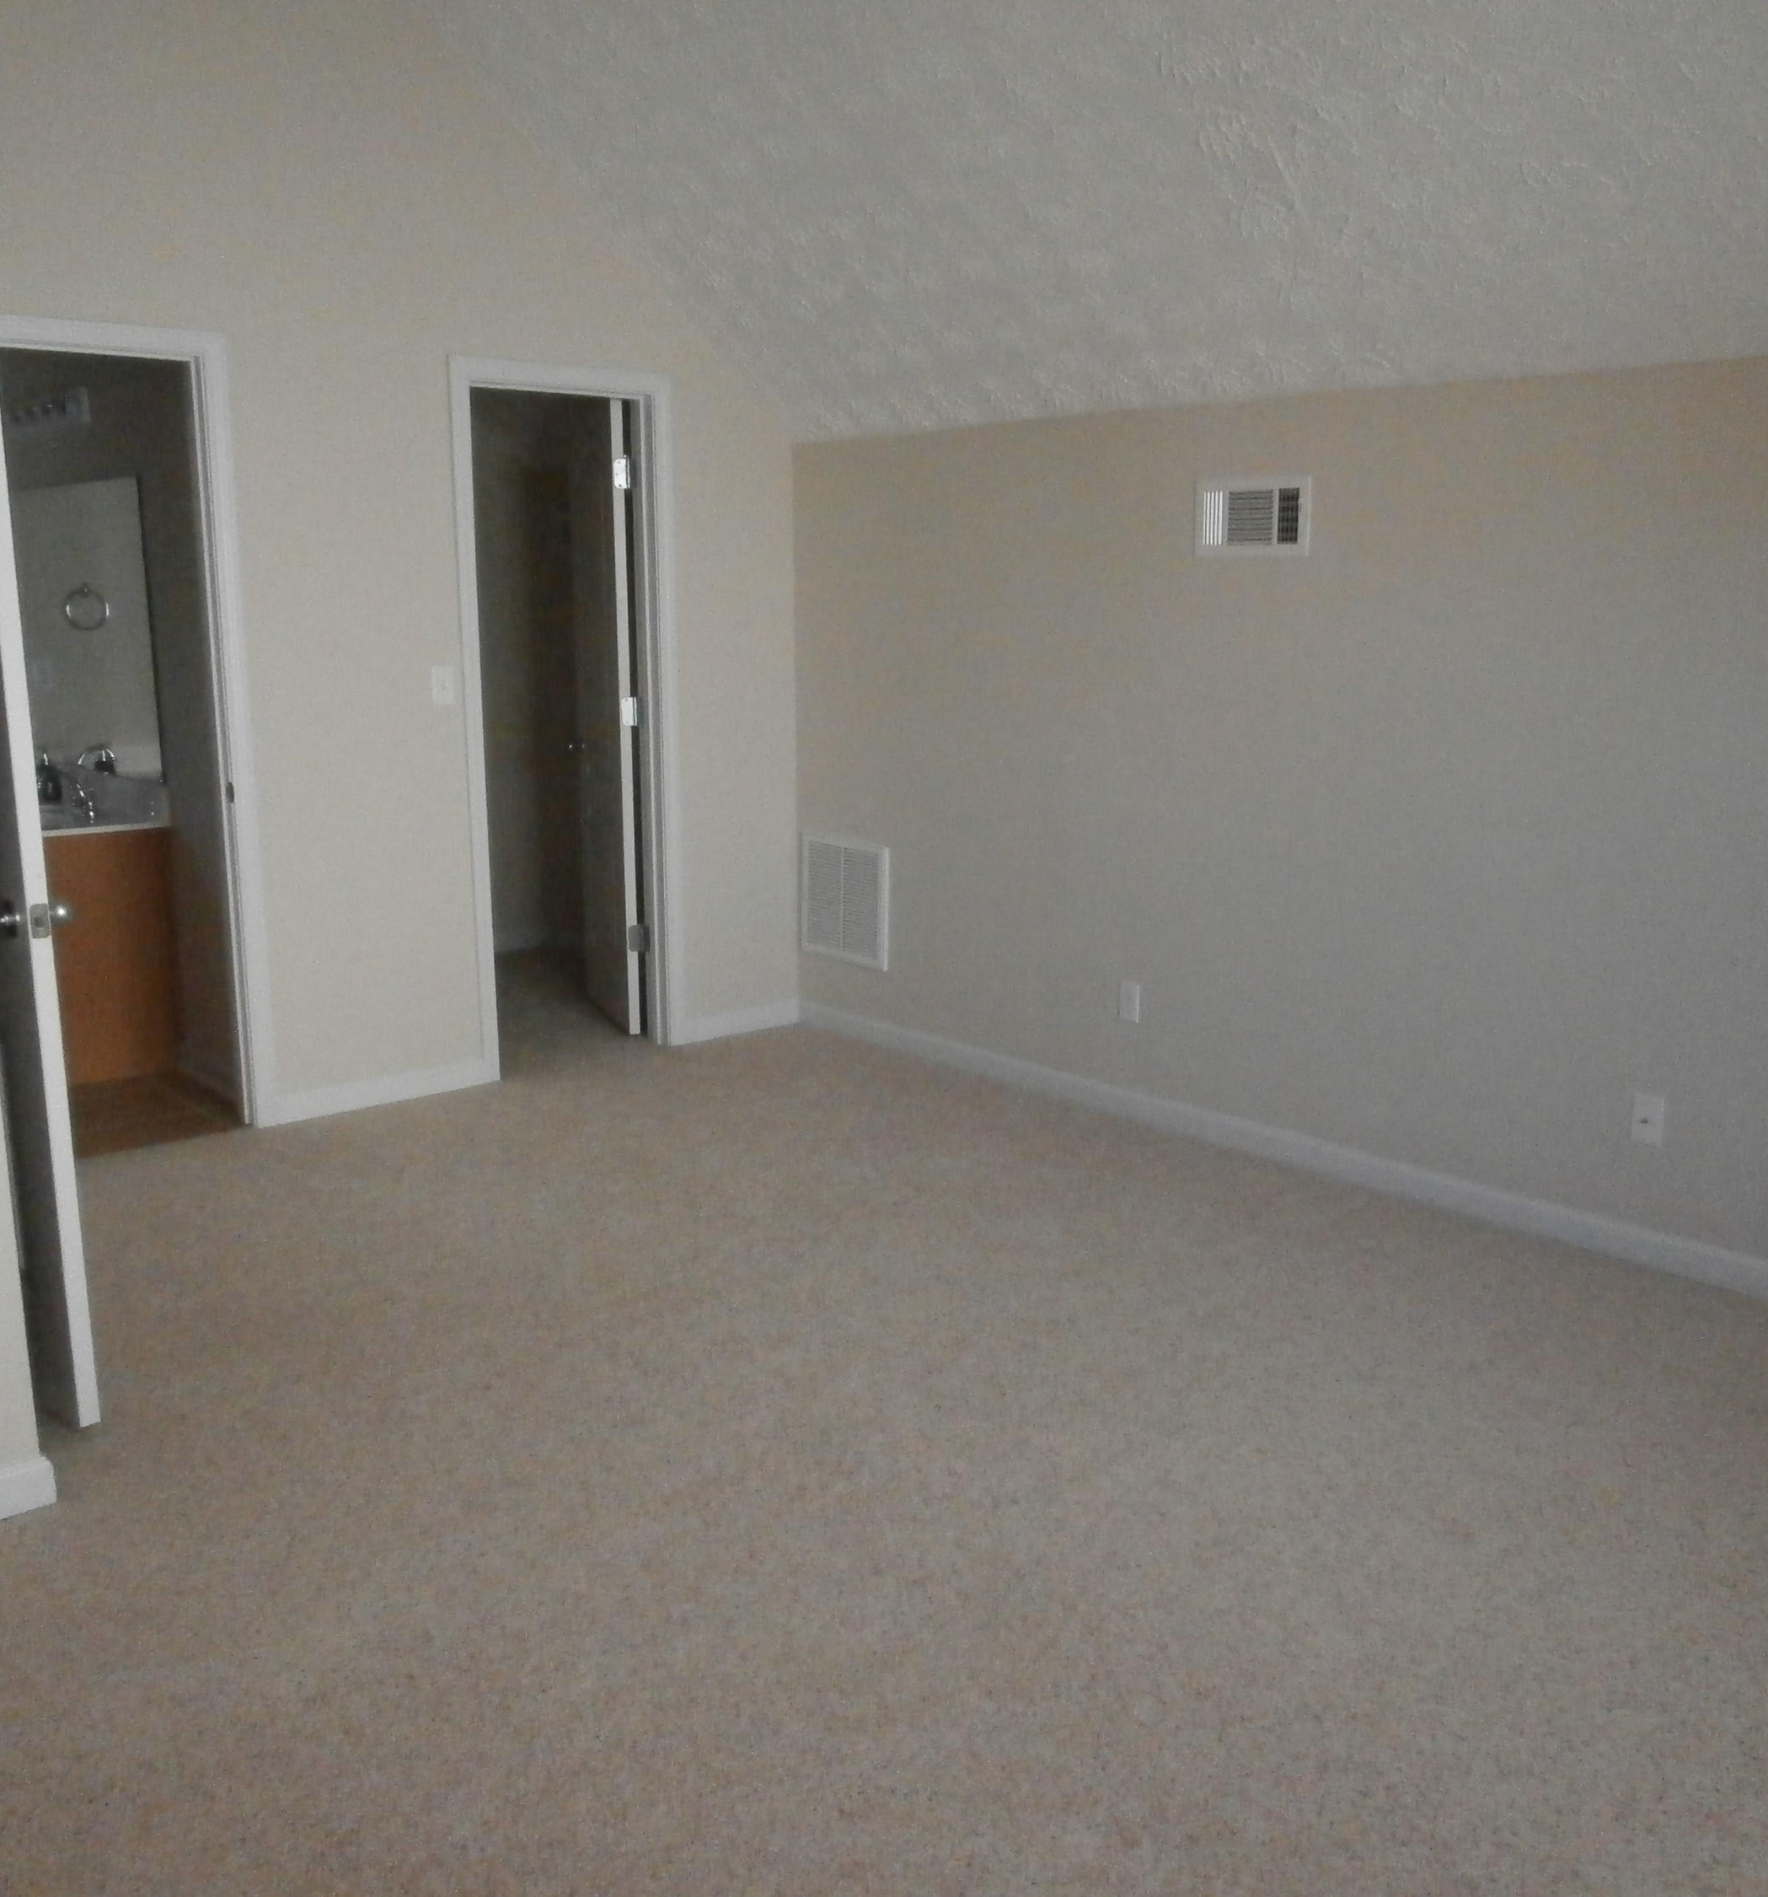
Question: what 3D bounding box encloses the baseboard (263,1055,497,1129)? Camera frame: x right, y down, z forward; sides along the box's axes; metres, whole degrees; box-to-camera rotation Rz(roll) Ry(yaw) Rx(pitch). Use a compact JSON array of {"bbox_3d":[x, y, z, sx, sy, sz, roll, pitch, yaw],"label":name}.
[{"bbox_3d":[-1.453,0.407,5.077,0.728,0.088,0.018,-10,15,-40],"label":"baseboard"}]

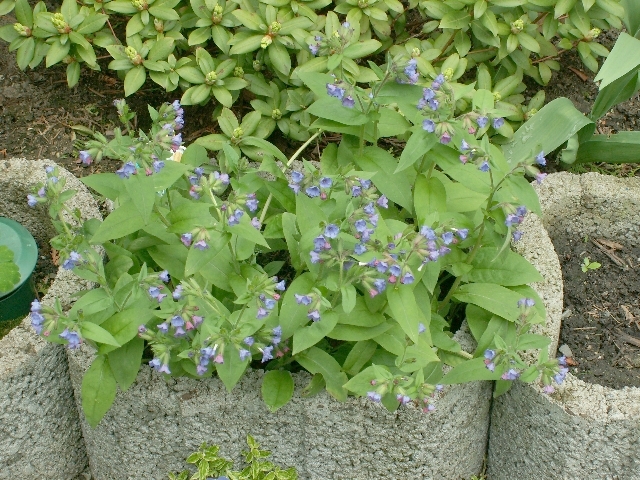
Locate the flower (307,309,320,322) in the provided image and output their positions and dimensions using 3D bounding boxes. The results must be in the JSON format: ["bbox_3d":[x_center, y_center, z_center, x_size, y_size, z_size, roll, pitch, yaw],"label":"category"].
[{"bbox_3d":[-0.006,0.076,1.170,0.014,0.013,0.014,3,29,5],"label":"flower"}]

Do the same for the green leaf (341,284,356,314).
[{"bbox_3d":[0.029,0.060,1.180,0.016,0.030,0.011,-3,18,1],"label":"green leaf"}]

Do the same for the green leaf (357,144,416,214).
[{"bbox_3d":[0.077,-0.072,1.378,0.046,0.020,0.105,-35,66,-18],"label":"green leaf"}]

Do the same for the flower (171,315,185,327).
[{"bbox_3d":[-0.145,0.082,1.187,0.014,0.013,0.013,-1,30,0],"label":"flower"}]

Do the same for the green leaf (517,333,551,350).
[{"bbox_3d":[0.214,0.102,1.170,0.035,0.014,0.020,-4,29,-7],"label":"green leaf"}]

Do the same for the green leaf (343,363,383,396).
[{"bbox_3d":[0.040,0.125,1.043,0.043,0.009,0.027,-10,47,-21],"label":"green leaf"}]

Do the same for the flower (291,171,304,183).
[{"bbox_3d":[-0.025,-0.069,1.272,0.015,0.013,0.013,3,15,5],"label":"flower"}]

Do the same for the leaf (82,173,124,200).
[{"bbox_3d":[-0.244,-0.061,1.320,0.050,0.024,0.032,3,29,5],"label":"leaf"}]

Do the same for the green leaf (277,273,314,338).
[{"bbox_3d":[-0.025,0.069,1.220,0.038,0.066,0.025,3,22,8],"label":"green leaf"}]

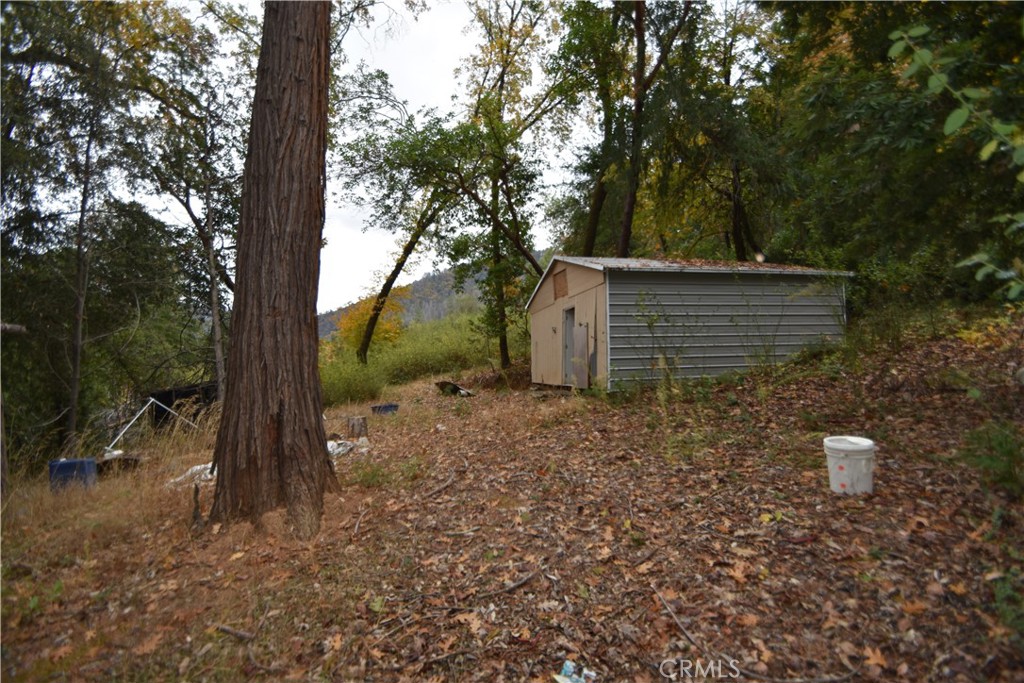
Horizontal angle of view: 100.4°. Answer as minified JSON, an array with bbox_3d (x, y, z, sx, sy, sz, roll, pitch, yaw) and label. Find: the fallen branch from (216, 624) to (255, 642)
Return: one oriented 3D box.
[{"bbox_3d":[-1.830,1.908,2.823,0.416,0.045,0.055,-9,-1,29],"label":"fallen branch"}]

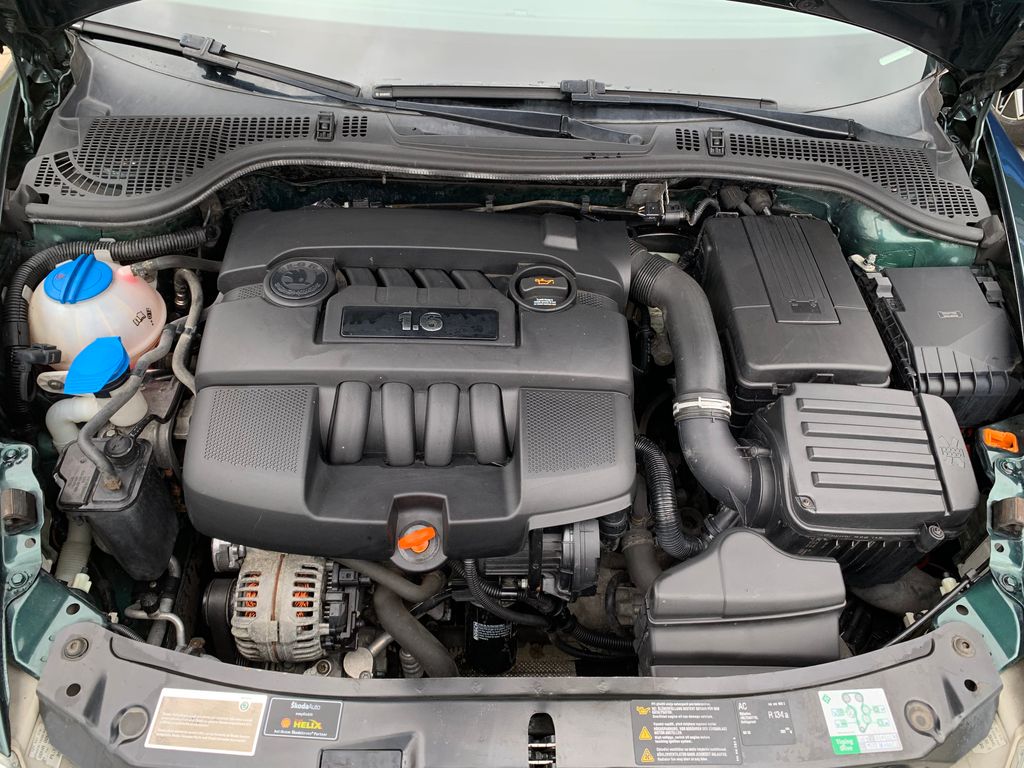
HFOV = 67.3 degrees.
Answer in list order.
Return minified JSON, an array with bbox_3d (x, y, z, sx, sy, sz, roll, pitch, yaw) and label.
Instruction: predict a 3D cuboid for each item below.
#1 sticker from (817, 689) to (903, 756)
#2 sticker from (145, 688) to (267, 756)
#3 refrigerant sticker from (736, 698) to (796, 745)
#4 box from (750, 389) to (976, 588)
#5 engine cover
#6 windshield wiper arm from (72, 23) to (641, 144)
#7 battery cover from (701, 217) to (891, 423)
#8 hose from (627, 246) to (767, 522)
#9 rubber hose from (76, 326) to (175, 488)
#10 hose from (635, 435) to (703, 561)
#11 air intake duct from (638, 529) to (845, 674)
[{"bbox_3d":[0.338,0.327,0.745,0.066,0.001,0.057,-3,56,-2],"label":"sticker"},{"bbox_3d":[-0.294,0.327,0.743,0.105,0.001,0.054,3,56,2],"label":"sticker"},{"bbox_3d":[0.246,0.327,0.743,0.052,0.001,0.043,-1,56,-1],"label":"refrigerant sticker"},{"bbox_3d":[0.403,0.133,0.952,0.225,0.190,0.200,4,50,3],"label":"box"},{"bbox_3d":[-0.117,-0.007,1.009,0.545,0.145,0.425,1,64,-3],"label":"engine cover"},{"bbox_3d":[-0.240,-0.446,1.155,0.902,0.055,0.075,13,55,2],"label":"windshield wiper arm"},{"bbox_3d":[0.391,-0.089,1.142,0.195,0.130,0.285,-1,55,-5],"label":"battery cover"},{"bbox_3d":[0.241,-0.014,1.010,0.145,0.130,0.365,0,50,0],"label":"hose"},{"bbox_3d":[-0.482,0.026,0.973,0.065,0.075,0.205,0,50,0],"label":"rubber hose"},{"bbox_3d":[0.208,0.156,1.037,0.095,0.120,0.165,1,55,-3],"label":"hose"},{"bbox_3d":[0.257,0.269,0.897,0.215,0.130,0.165,0,50,0],"label":"air intake duct"}]

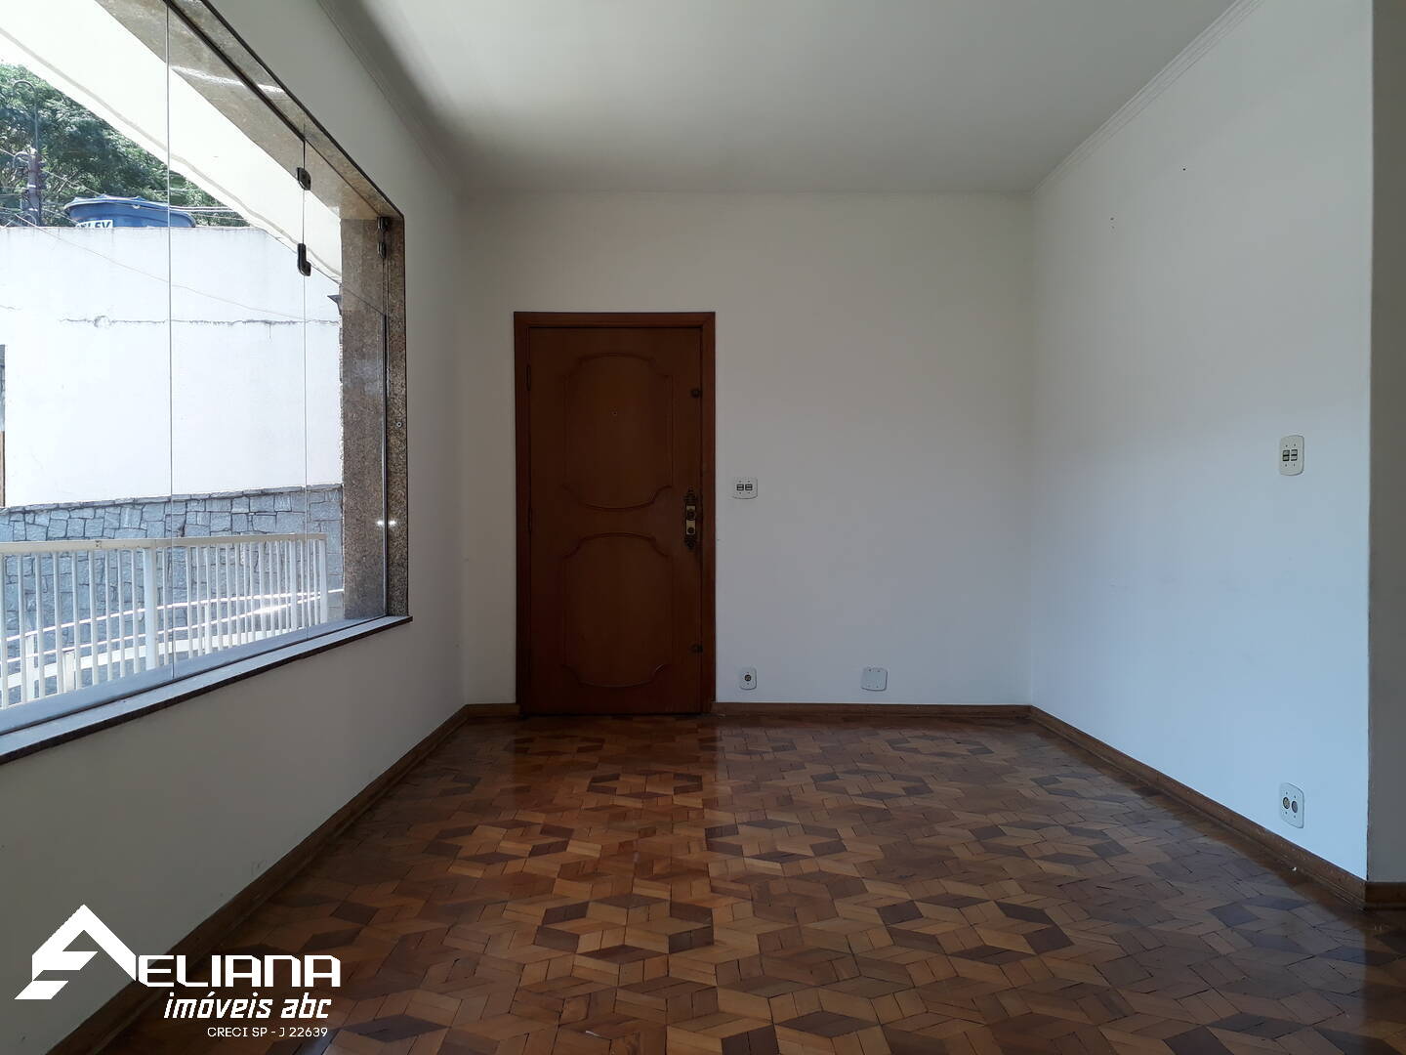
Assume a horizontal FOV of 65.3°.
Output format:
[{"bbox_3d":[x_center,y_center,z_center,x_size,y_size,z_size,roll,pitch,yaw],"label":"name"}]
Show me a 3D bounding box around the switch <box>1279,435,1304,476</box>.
[{"bbox_3d":[1.801,-0.218,3.354,0.012,0.121,0.132,0,0,-1],"label":"switch"}]

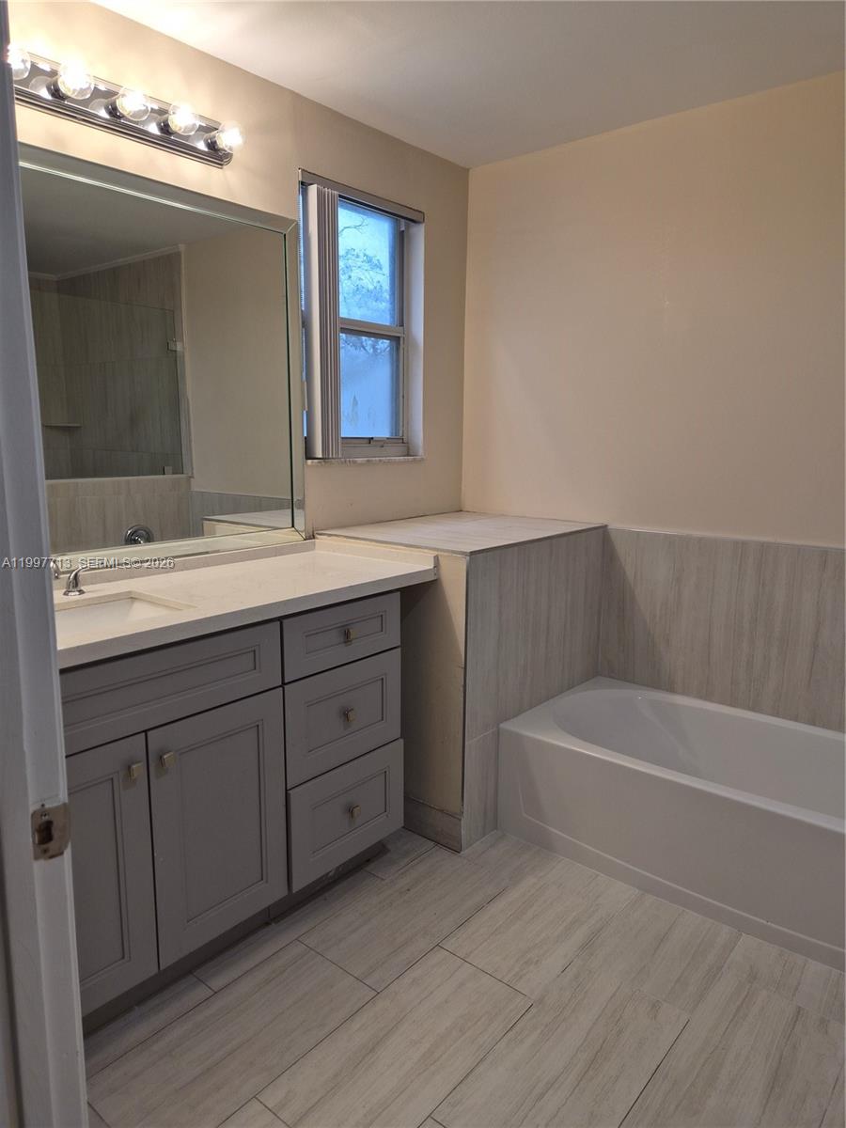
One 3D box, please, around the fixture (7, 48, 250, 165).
[{"bbox_3d":[-0.819,-1.205,1.938,0.162,0.116,0.827,9,13,39],"label":"fixture"}]

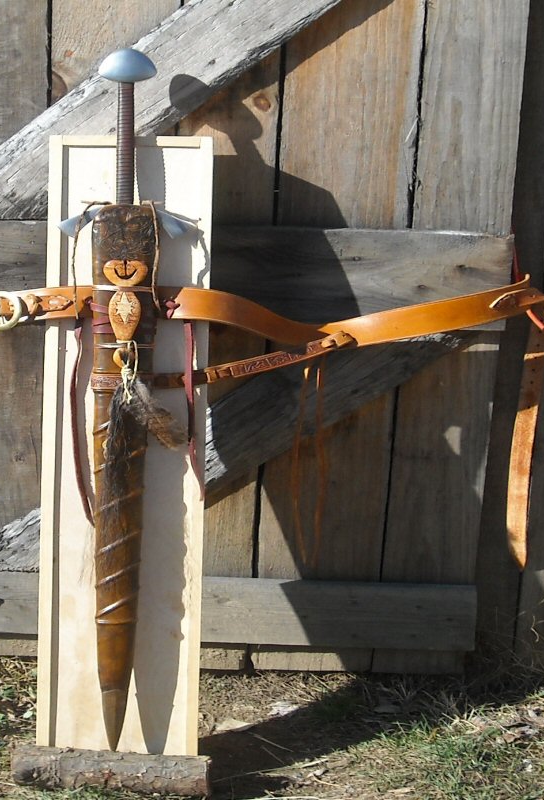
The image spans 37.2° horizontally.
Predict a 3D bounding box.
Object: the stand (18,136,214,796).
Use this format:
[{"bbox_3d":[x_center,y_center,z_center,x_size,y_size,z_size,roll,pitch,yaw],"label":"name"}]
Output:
[{"bbox_3d":[-0.204,0.075,1.133,0.228,0.876,0.026,1,1,3],"label":"stand"}]

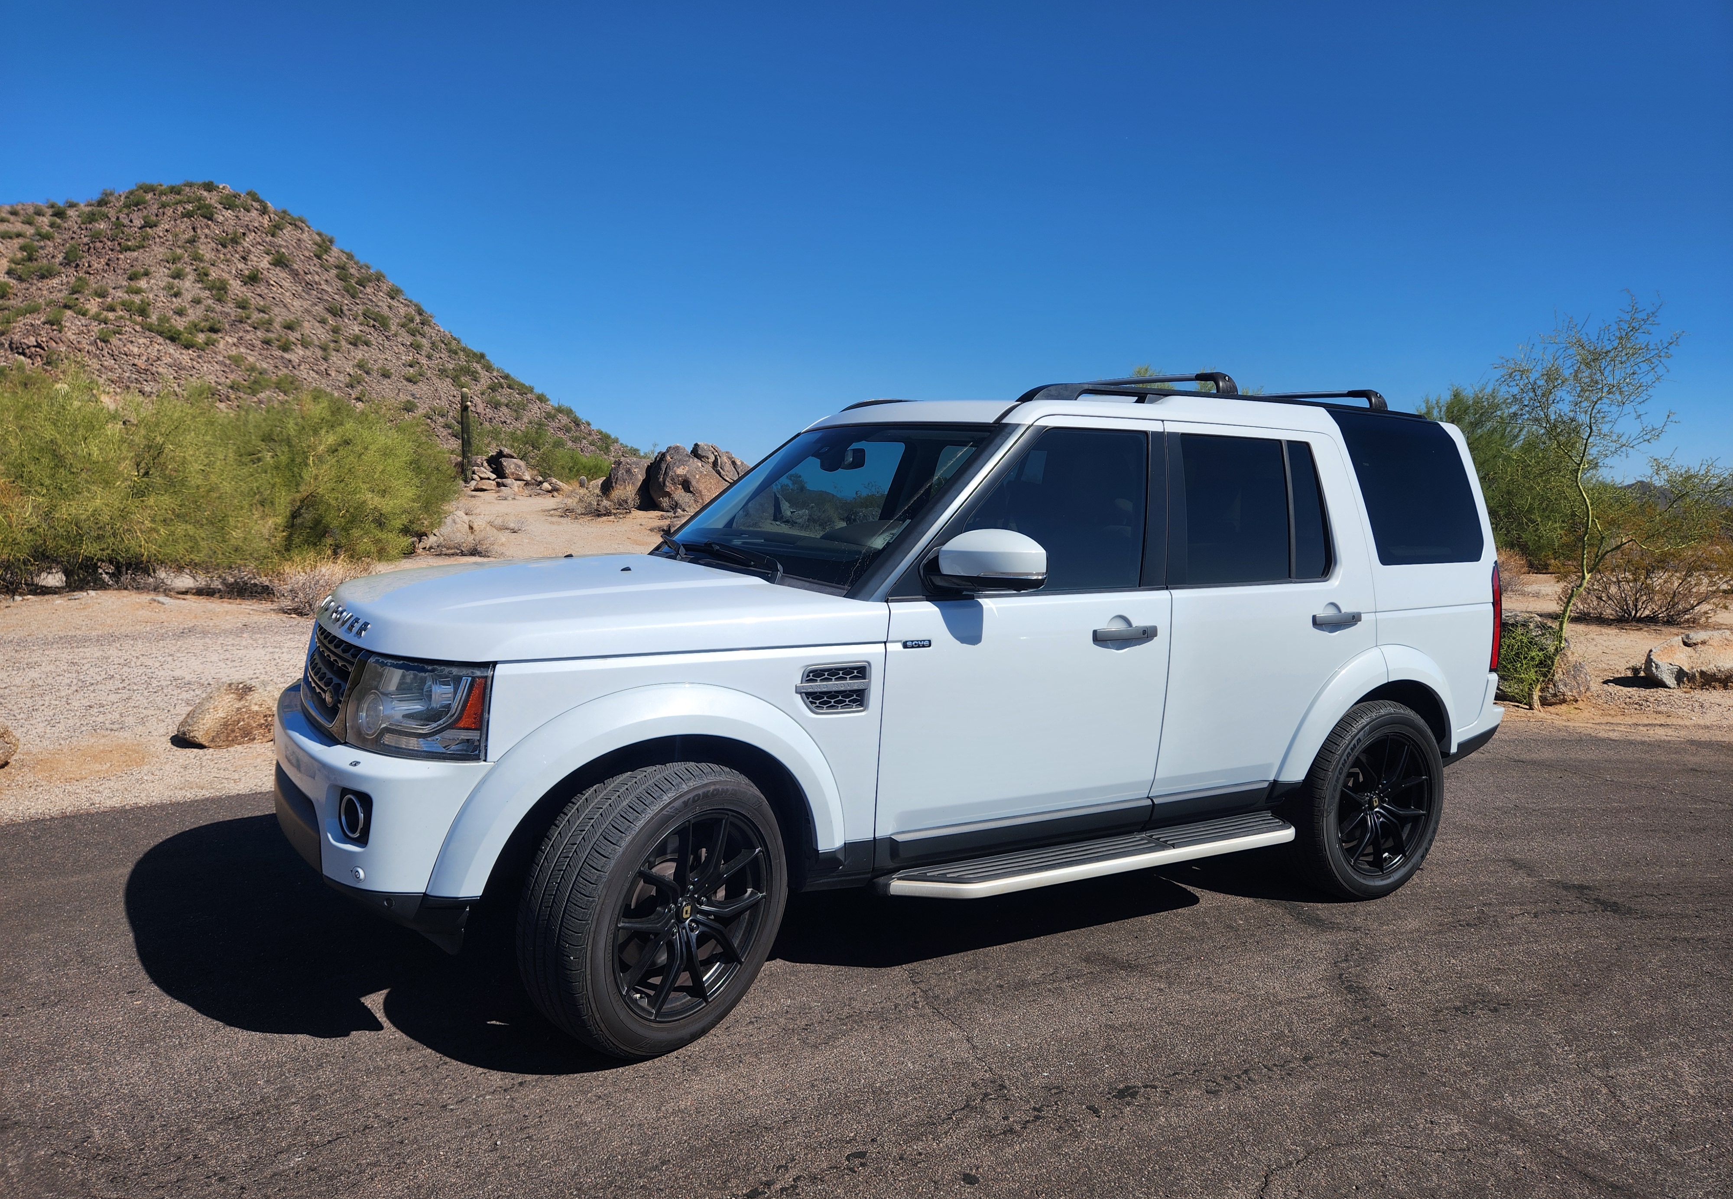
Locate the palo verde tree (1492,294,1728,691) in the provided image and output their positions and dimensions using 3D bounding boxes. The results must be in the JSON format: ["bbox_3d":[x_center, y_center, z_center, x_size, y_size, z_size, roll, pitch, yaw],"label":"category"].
[{"bbox_3d":[5.933,-0.849,9.200,1.750,3.150,1.650,6,7,32],"label":"palo verde tree"}]

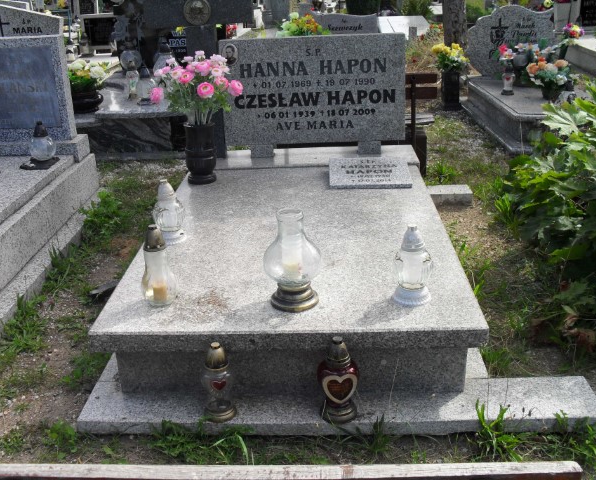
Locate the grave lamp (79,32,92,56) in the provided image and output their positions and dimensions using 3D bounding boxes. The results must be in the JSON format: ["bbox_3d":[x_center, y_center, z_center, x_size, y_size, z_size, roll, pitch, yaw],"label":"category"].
[{"bbox_3d":[-2.721,-2.497,8.281,0.119,0.288,0.119,-9,24,-16],"label":"grave lamp"}]

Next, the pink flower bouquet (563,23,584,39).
[{"bbox_3d":[2.484,-1.884,5.834,0.200,0.160,0.190,-1,24,3],"label":"pink flower bouquet"}]

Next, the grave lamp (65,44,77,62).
[{"bbox_3d":[-2.841,-2.317,8.028,0.125,0.205,0.125,-1,24,3],"label":"grave lamp"}]

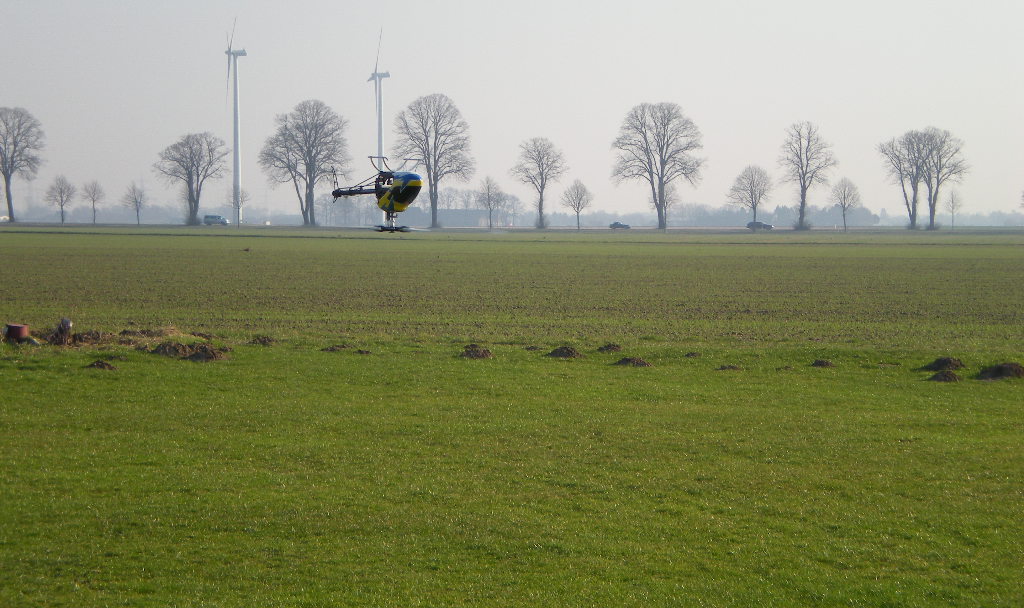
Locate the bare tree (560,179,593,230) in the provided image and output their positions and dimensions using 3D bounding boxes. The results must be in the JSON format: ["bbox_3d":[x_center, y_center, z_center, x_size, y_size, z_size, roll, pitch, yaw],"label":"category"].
[{"bbox_3d":[12.100,-18.530,628.000,5.770,9.500,5.600,0,1,0],"label":"bare tree"}]

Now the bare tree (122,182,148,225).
[{"bbox_3d":[-73.660,-19.560,658.000,5.070,8.290,4.920,0,1,0],"label":"bare tree"}]

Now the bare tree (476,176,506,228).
[{"bbox_3d":[-3.960,-19.050,636.000,5.660,9.810,5.490,0,1,0],"label":"bare tree"}]

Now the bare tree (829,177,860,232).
[{"bbox_3d":[59.640,-17.820,604.000,5.550,9.670,5.390,0,1,0],"label":"bare tree"}]

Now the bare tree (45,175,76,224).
[{"bbox_3d":[-88.530,-20.510,662.000,6.090,9.820,5.900,0,1,0],"label":"bare tree"}]

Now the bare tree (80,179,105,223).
[{"bbox_3d":[-82.050,-19.860,660.000,4.600,8.610,4.460,0,1,0],"label":"bare tree"}]

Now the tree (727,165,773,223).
[{"bbox_3d":[43.190,-19.240,612.000,8.170,11.800,7.920,0,1,0],"label":"tree"}]

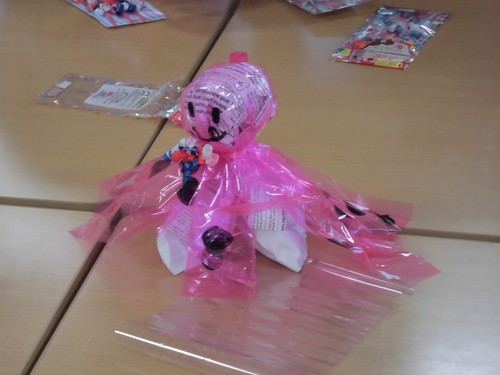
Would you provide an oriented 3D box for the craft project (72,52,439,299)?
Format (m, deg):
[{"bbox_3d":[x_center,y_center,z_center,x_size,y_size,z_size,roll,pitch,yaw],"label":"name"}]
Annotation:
[{"bbox_3d":[0.006,-0.031,1.576,0.385,0.208,0.243,7,27,15],"label":"craft project"}]

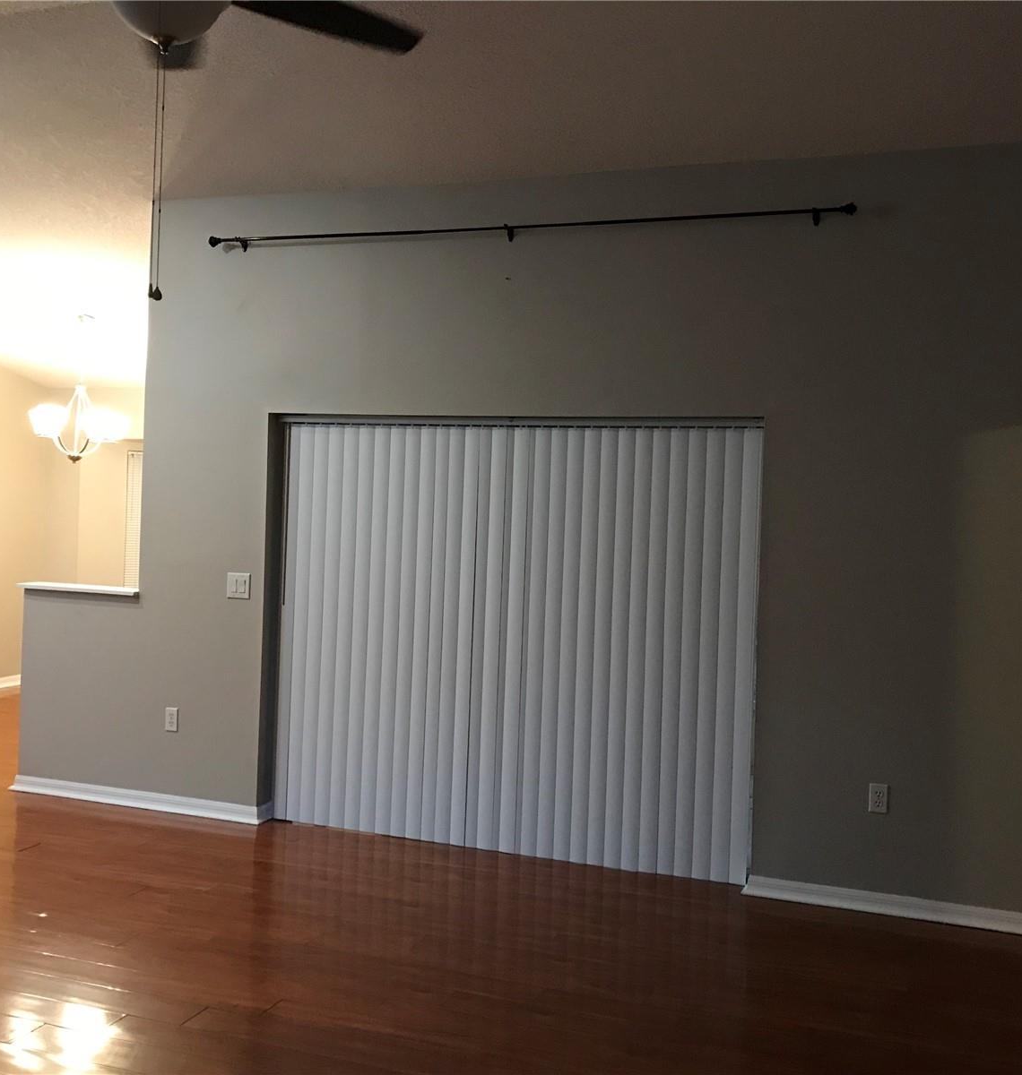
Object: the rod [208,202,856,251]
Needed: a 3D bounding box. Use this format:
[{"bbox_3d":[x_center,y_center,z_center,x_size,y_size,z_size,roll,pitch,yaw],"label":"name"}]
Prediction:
[{"bbox_3d":[-0.040,-1.369,5.158,3.025,0.068,0.100,2,1,19],"label":"rod"}]

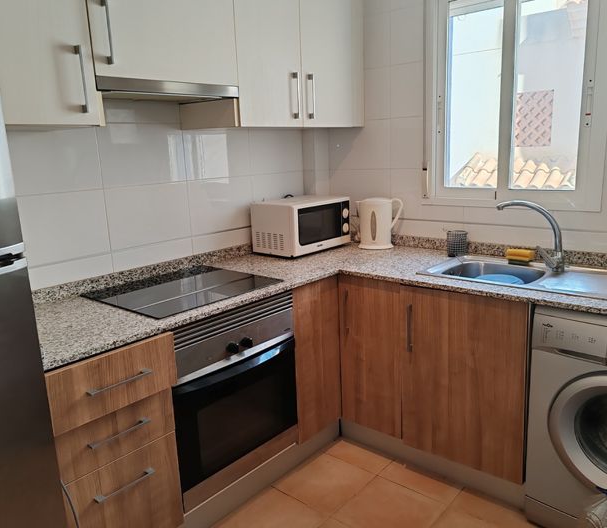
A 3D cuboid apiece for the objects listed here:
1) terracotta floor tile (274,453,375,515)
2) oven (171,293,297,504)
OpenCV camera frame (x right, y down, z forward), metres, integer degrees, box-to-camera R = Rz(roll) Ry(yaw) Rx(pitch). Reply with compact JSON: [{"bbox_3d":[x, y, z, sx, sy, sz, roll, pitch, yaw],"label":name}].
[{"bbox_3d":[0.091,0.923,2.332,0.328,0.010,0.332,8,16,40],"label":"terracotta floor tile"},{"bbox_3d":[-0.428,0.416,2.182,0.570,0.598,0.595,8,16,40],"label":"oven"}]

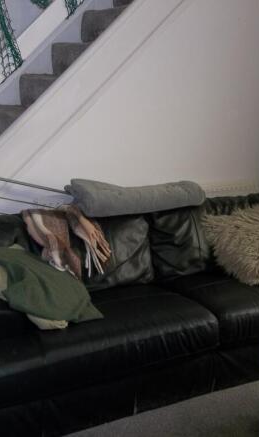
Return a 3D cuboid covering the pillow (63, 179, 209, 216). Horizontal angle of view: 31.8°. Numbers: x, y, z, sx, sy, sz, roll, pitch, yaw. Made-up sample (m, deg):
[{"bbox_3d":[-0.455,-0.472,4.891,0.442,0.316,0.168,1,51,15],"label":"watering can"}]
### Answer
[{"bbox_3d":[0.035,-0.121,2.339,0.690,0.155,0.270,-4,15,-26],"label":"pillow"}]

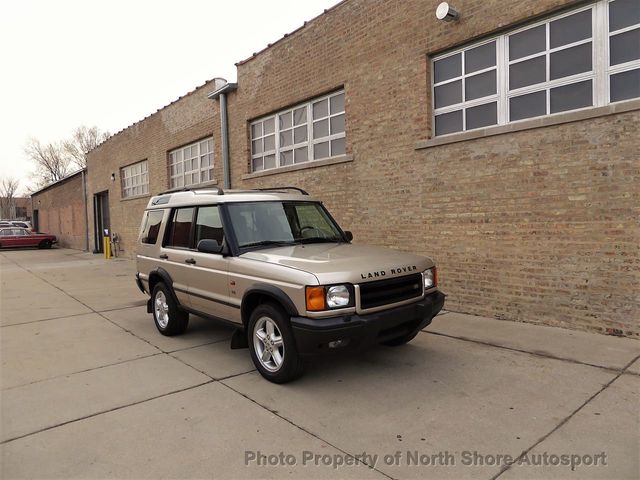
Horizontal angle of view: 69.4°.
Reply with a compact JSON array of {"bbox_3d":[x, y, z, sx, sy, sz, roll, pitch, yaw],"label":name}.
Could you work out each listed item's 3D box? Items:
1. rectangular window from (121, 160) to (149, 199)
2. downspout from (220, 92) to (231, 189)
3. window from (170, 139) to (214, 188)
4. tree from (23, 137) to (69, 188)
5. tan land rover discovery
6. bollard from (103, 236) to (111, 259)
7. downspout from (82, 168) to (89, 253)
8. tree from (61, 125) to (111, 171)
[{"bbox_3d":[-7.503,-2.402,18.860,0.160,1.300,3.530,-4,3,-39],"label":"rectangular window"},{"bbox_3d":[-2.484,-1.452,12.390,0.150,4.950,0.150,-4,3,-39],"label":"downspout"},{"bbox_3d":[-4.054,-2.327,14.576,0.160,1.330,3.500,-4,3,-39],"label":"window"},{"bbox_3d":[-35.026,-6.487,60.262,6.000,13.400,6.000,-3,3,-30],"label":"tree"},{"bbox_3d":[-0.801,0.272,5.845,1.960,1.920,4.580,-4,3,-40],"label":"tan land rover discovery"},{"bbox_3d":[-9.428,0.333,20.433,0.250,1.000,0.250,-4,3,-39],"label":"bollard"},{"bbox_3d":[-12.782,-1.517,25.193,0.150,4.500,0.150,-4,3,-39],"label":"downspout"},{"bbox_3d":[-27.442,-6.738,55.270,6.000,13.790,6.000,-3,2,-26],"label":"tree"}]

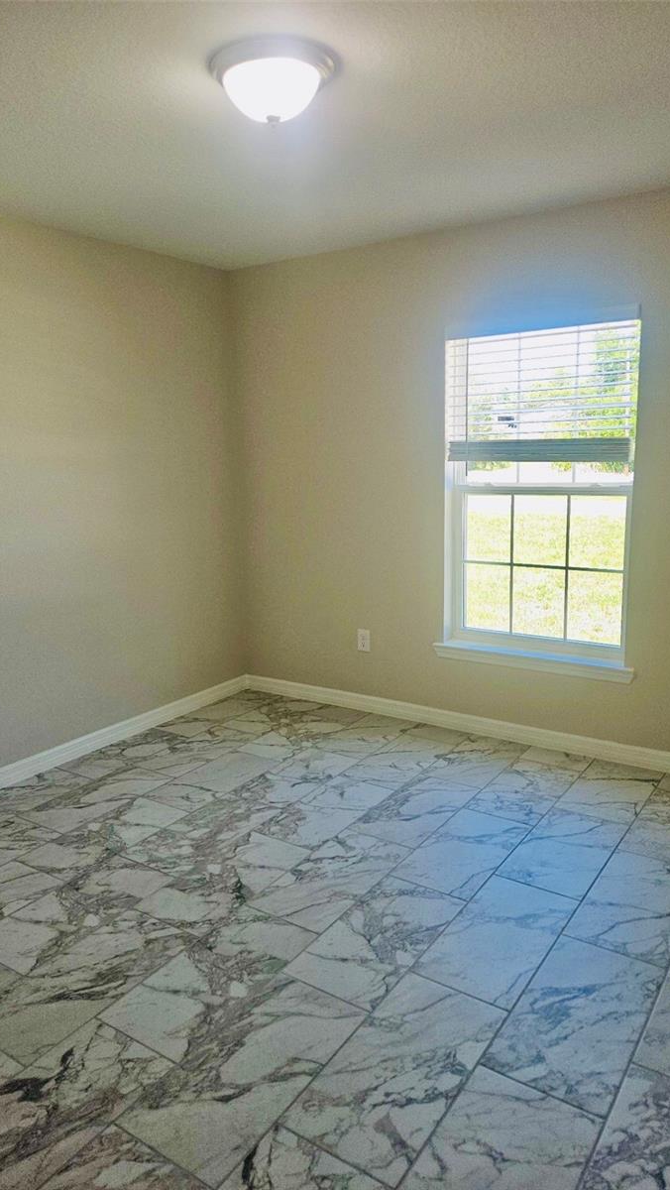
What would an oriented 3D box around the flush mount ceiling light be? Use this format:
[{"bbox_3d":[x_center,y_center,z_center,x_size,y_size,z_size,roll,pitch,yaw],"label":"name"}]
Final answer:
[{"bbox_3d":[-0.157,-1.295,2.058,0.338,0.138,0.338,-1,11,0],"label":"flush mount ceiling light"}]

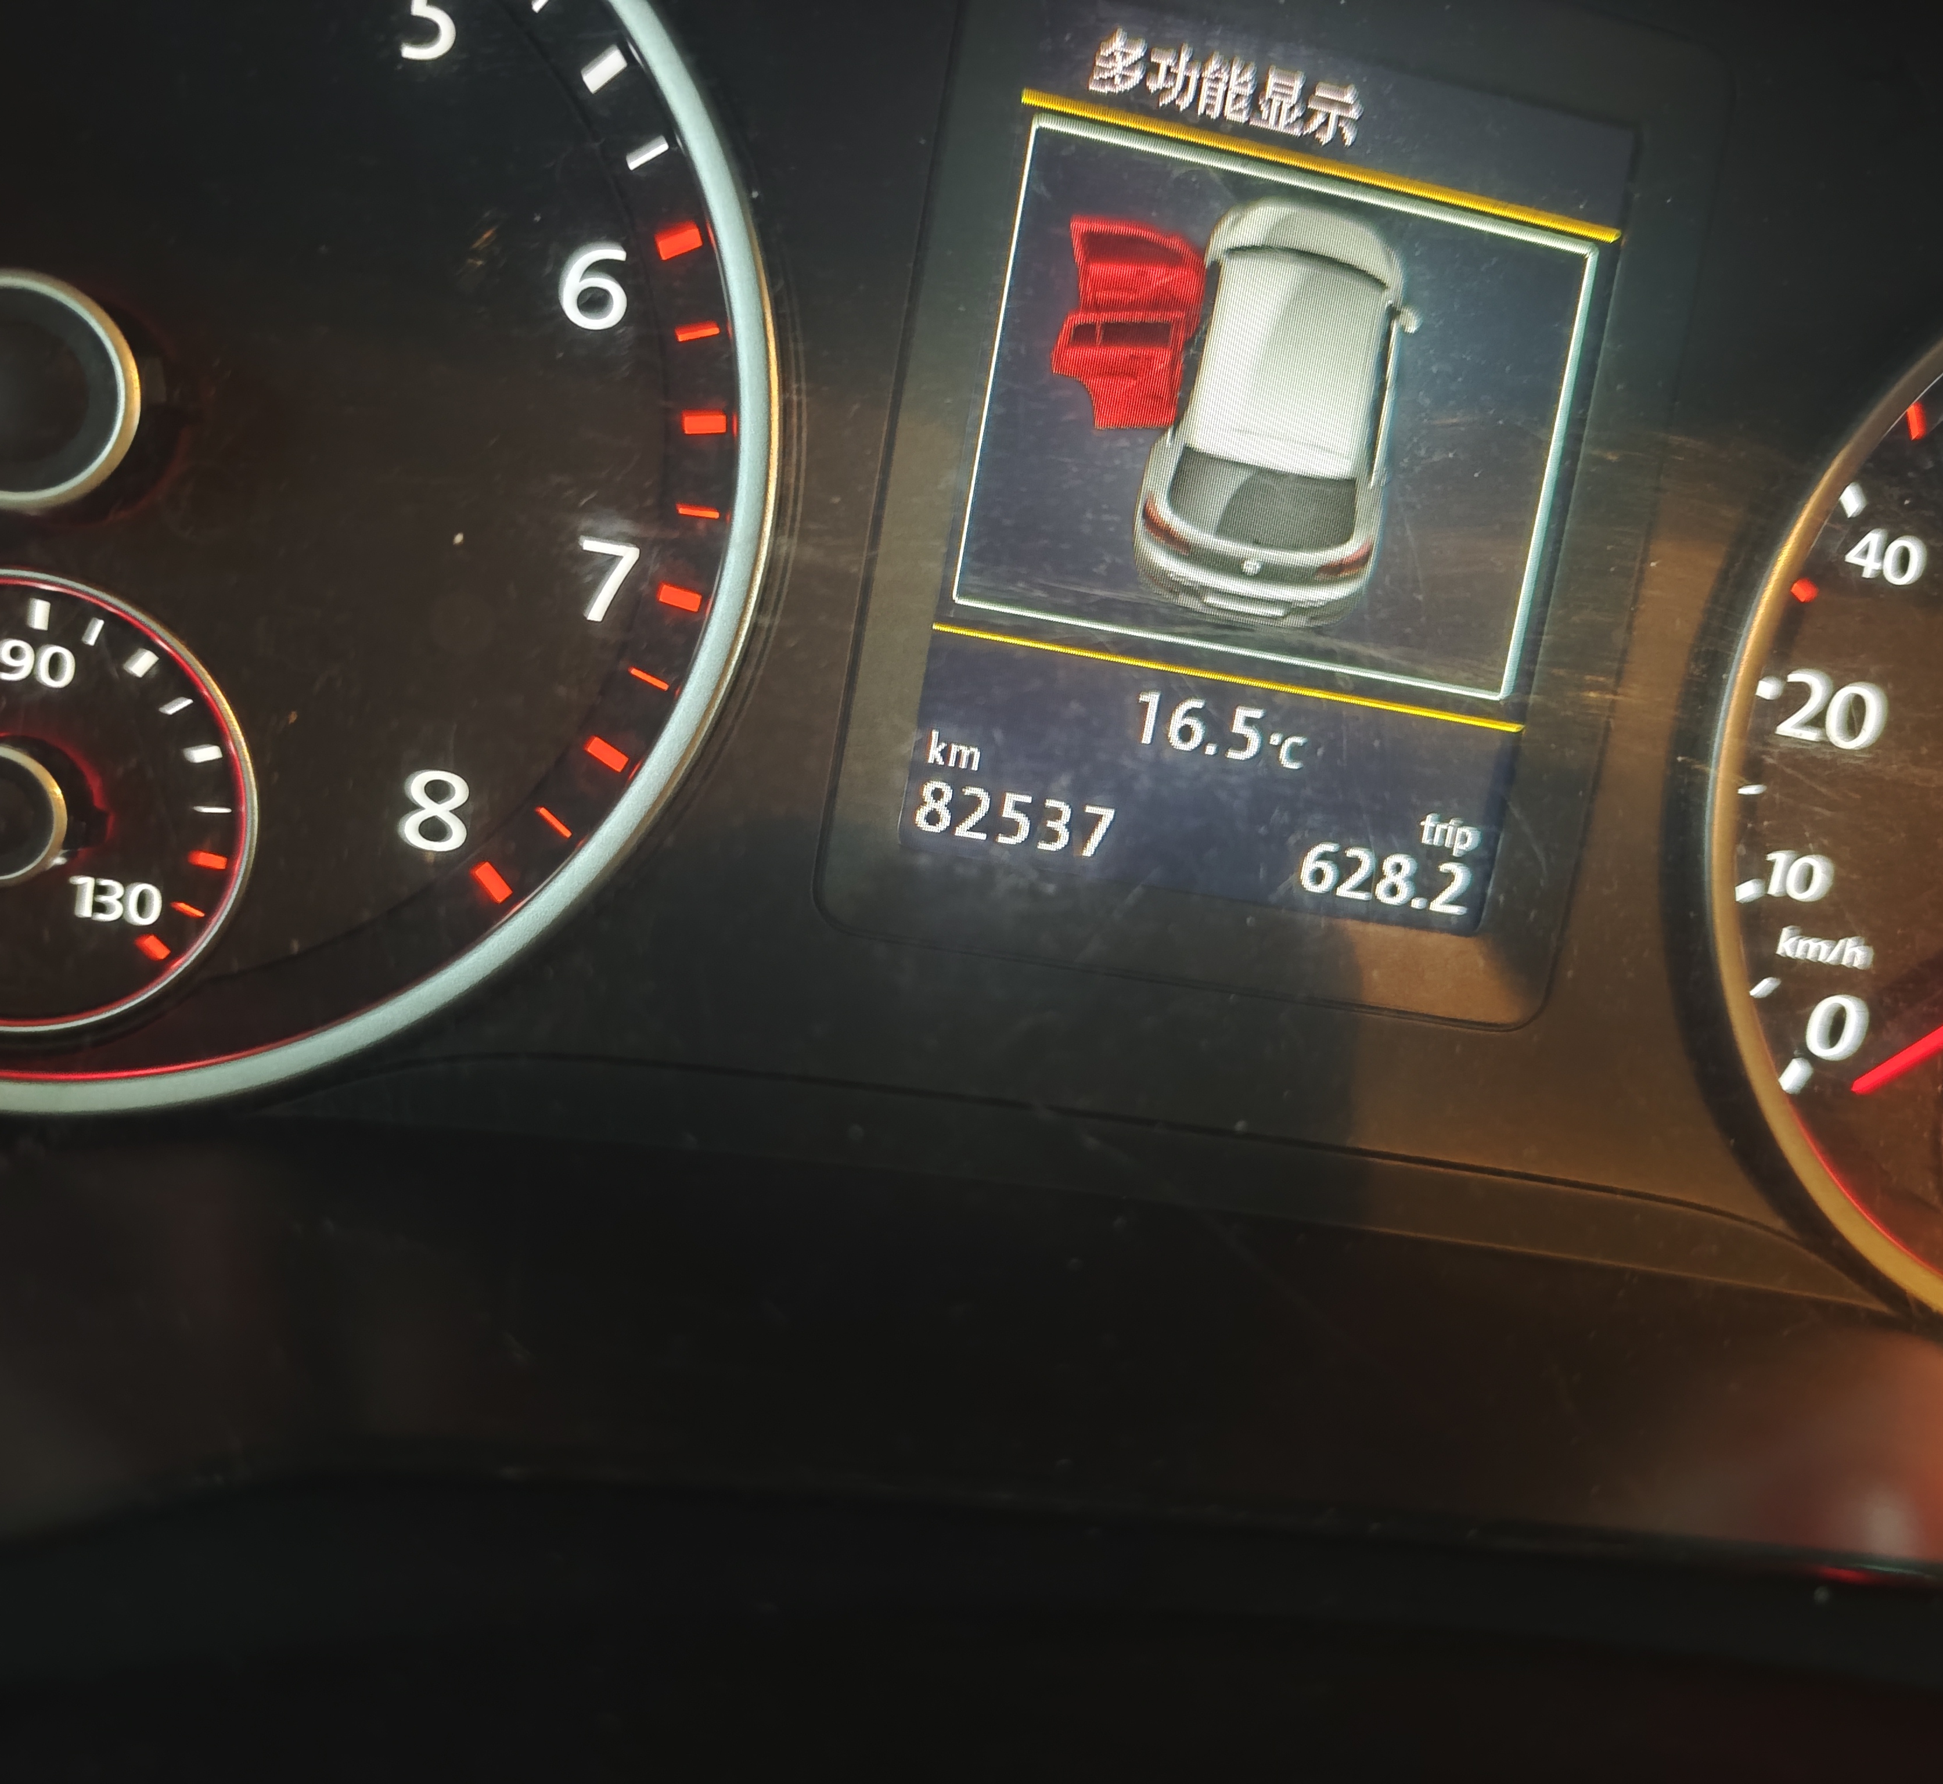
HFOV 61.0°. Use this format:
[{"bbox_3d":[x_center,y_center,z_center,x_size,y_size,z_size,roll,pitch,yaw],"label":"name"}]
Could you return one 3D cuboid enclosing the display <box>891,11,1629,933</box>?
[{"bbox_3d":[0.025,-0.035,0.146,0.054,0.071,0.010,8,6,-10],"label":"display"}]

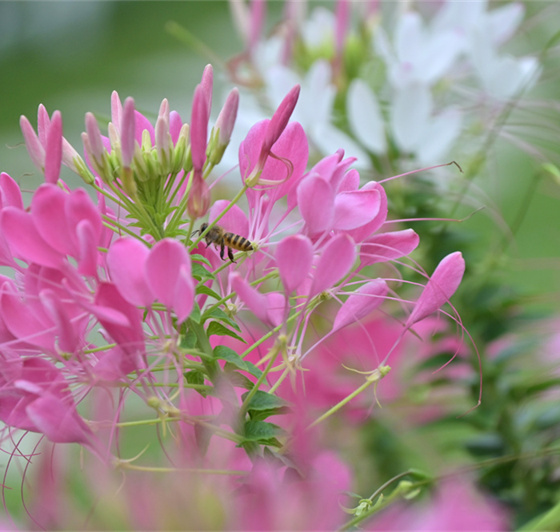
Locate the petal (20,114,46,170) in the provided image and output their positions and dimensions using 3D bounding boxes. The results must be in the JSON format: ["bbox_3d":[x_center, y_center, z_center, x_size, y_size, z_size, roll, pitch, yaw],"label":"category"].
[{"bbox_3d":[-0.053,-0.026,0.995,0.003,0.012,0.003,-21,0,0],"label":"petal"}]

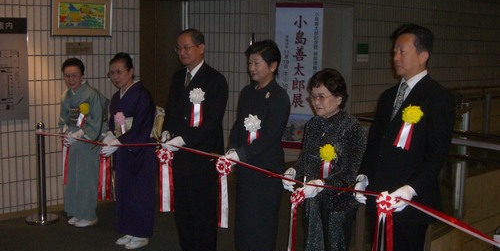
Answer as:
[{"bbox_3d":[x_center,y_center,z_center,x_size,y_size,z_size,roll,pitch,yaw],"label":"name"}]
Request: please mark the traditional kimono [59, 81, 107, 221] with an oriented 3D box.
[{"bbox_3d":[-1.480,0.220,5.970,0.460,1.240,0.420,7,9,42],"label":"traditional kimono"}]

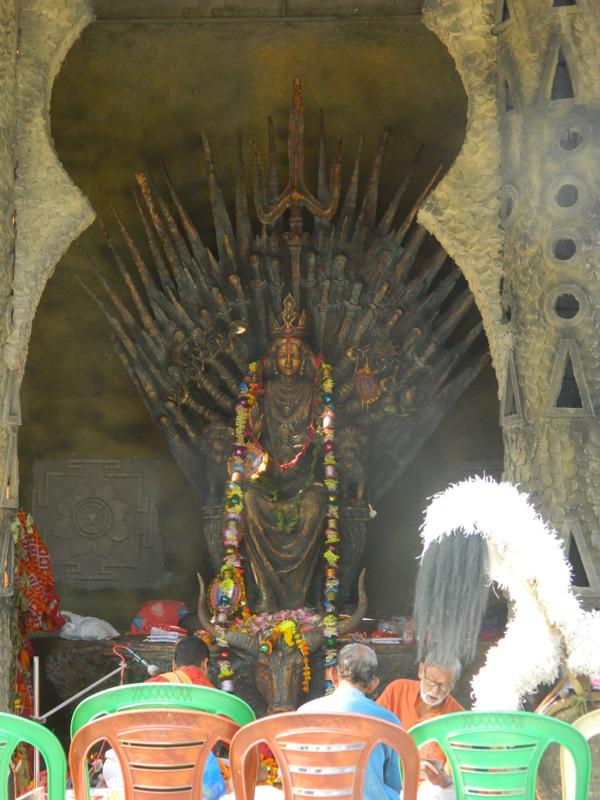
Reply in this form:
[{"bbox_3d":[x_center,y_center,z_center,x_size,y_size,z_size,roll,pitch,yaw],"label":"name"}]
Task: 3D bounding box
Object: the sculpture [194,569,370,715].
[{"bbox_3d":[-0.095,1.180,9.450,0.840,0.710,0.480,0,-3,0],"label":"sculpture"}]

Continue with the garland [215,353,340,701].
[{"bbox_3d":[-0.117,0.619,9.650,0.640,1.670,0.420,0,-3,0],"label":"garland"}]

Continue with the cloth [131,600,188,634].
[{"bbox_3d":[-0.713,1.099,9.850,0.300,0.185,0.240,0,-3,0],"label":"cloth"}]

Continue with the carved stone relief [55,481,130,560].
[{"bbox_3d":[-1.133,0.653,10.600,0.420,0.430,0.060,0,-3,0],"label":"carved stone relief"}]

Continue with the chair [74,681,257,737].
[{"bbox_3d":[-0.400,1.235,5.750,0.570,0.860,0.570,0,-3,0],"label":"chair"}]

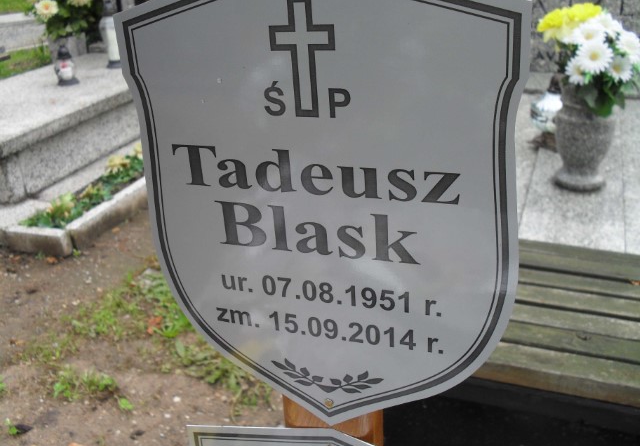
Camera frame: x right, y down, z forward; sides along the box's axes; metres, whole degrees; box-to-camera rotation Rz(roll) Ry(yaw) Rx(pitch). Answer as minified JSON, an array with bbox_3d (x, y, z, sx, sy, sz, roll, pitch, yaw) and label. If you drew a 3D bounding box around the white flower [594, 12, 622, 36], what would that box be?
[{"bbox_3d":[0.651,-0.451,1.470,0.075,0.035,0.072,-6,63,-5],"label":"white flower"}]

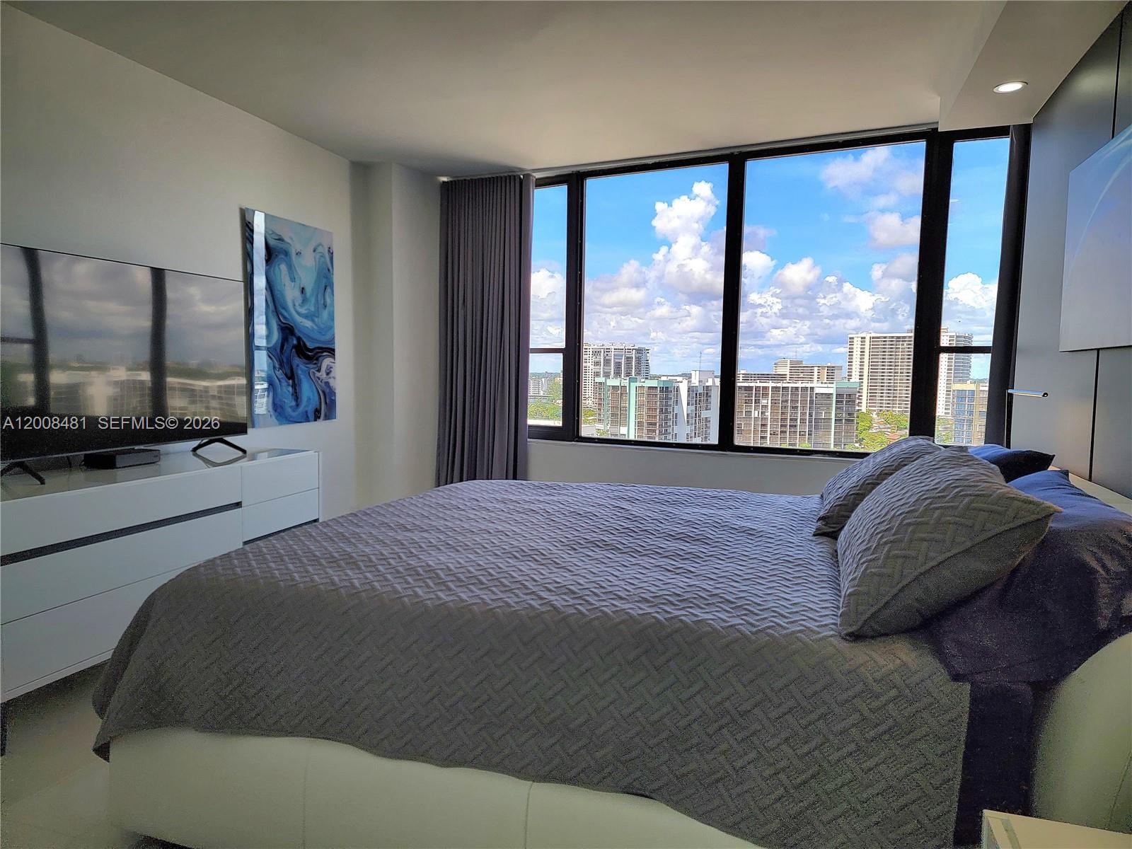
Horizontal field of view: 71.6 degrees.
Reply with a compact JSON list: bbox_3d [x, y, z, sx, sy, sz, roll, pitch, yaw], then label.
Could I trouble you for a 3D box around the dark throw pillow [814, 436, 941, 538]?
[{"bbox_3d":[1.202,0.225,3.169,0.490,0.200,0.860,-42,-9,16],"label":"dark throw pillow"}]

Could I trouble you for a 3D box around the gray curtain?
[{"bbox_3d":[-0.538,-0.401,5.158,0.698,2.395,0.140,3,4,25],"label":"gray curtain"}]

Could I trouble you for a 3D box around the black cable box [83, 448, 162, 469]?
[{"bbox_3d":[-1.801,0.138,3.203,0.150,0.056,0.220,2,4,18],"label":"black cable box"}]

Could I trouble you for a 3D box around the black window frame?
[{"bbox_3d":[0.939,-0.690,4.501,2.922,1.706,0.100,3,4,25],"label":"black window frame"}]

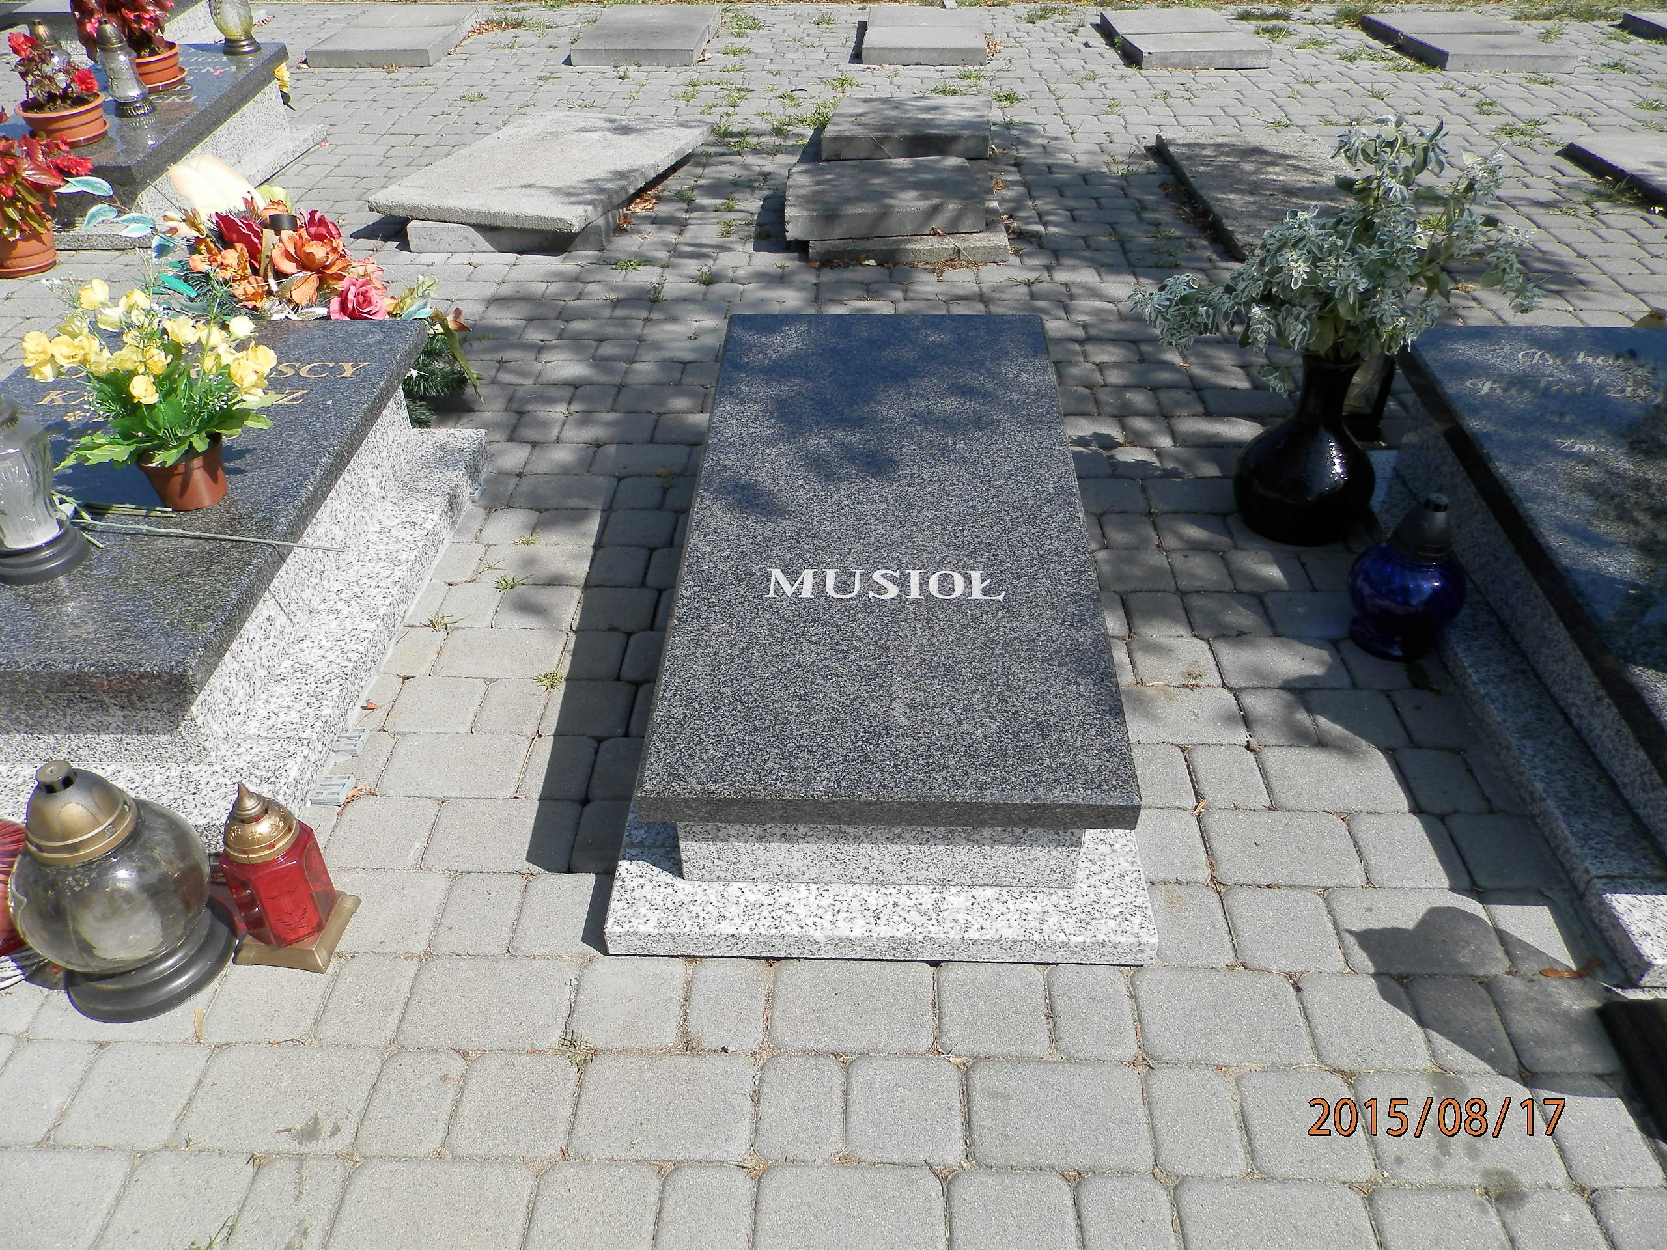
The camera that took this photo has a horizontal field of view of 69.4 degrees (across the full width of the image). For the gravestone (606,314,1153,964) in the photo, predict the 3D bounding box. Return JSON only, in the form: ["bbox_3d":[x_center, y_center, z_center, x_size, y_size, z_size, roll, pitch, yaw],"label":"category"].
[{"bbox_3d":[0.071,-0.087,1.720,0.609,0.304,1.150,1,36,1],"label":"gravestone"}]

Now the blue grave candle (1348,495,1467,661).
[{"bbox_3d":[0.857,-0.076,1.761,0.175,0.235,0.175,0,36,1],"label":"blue grave candle"}]

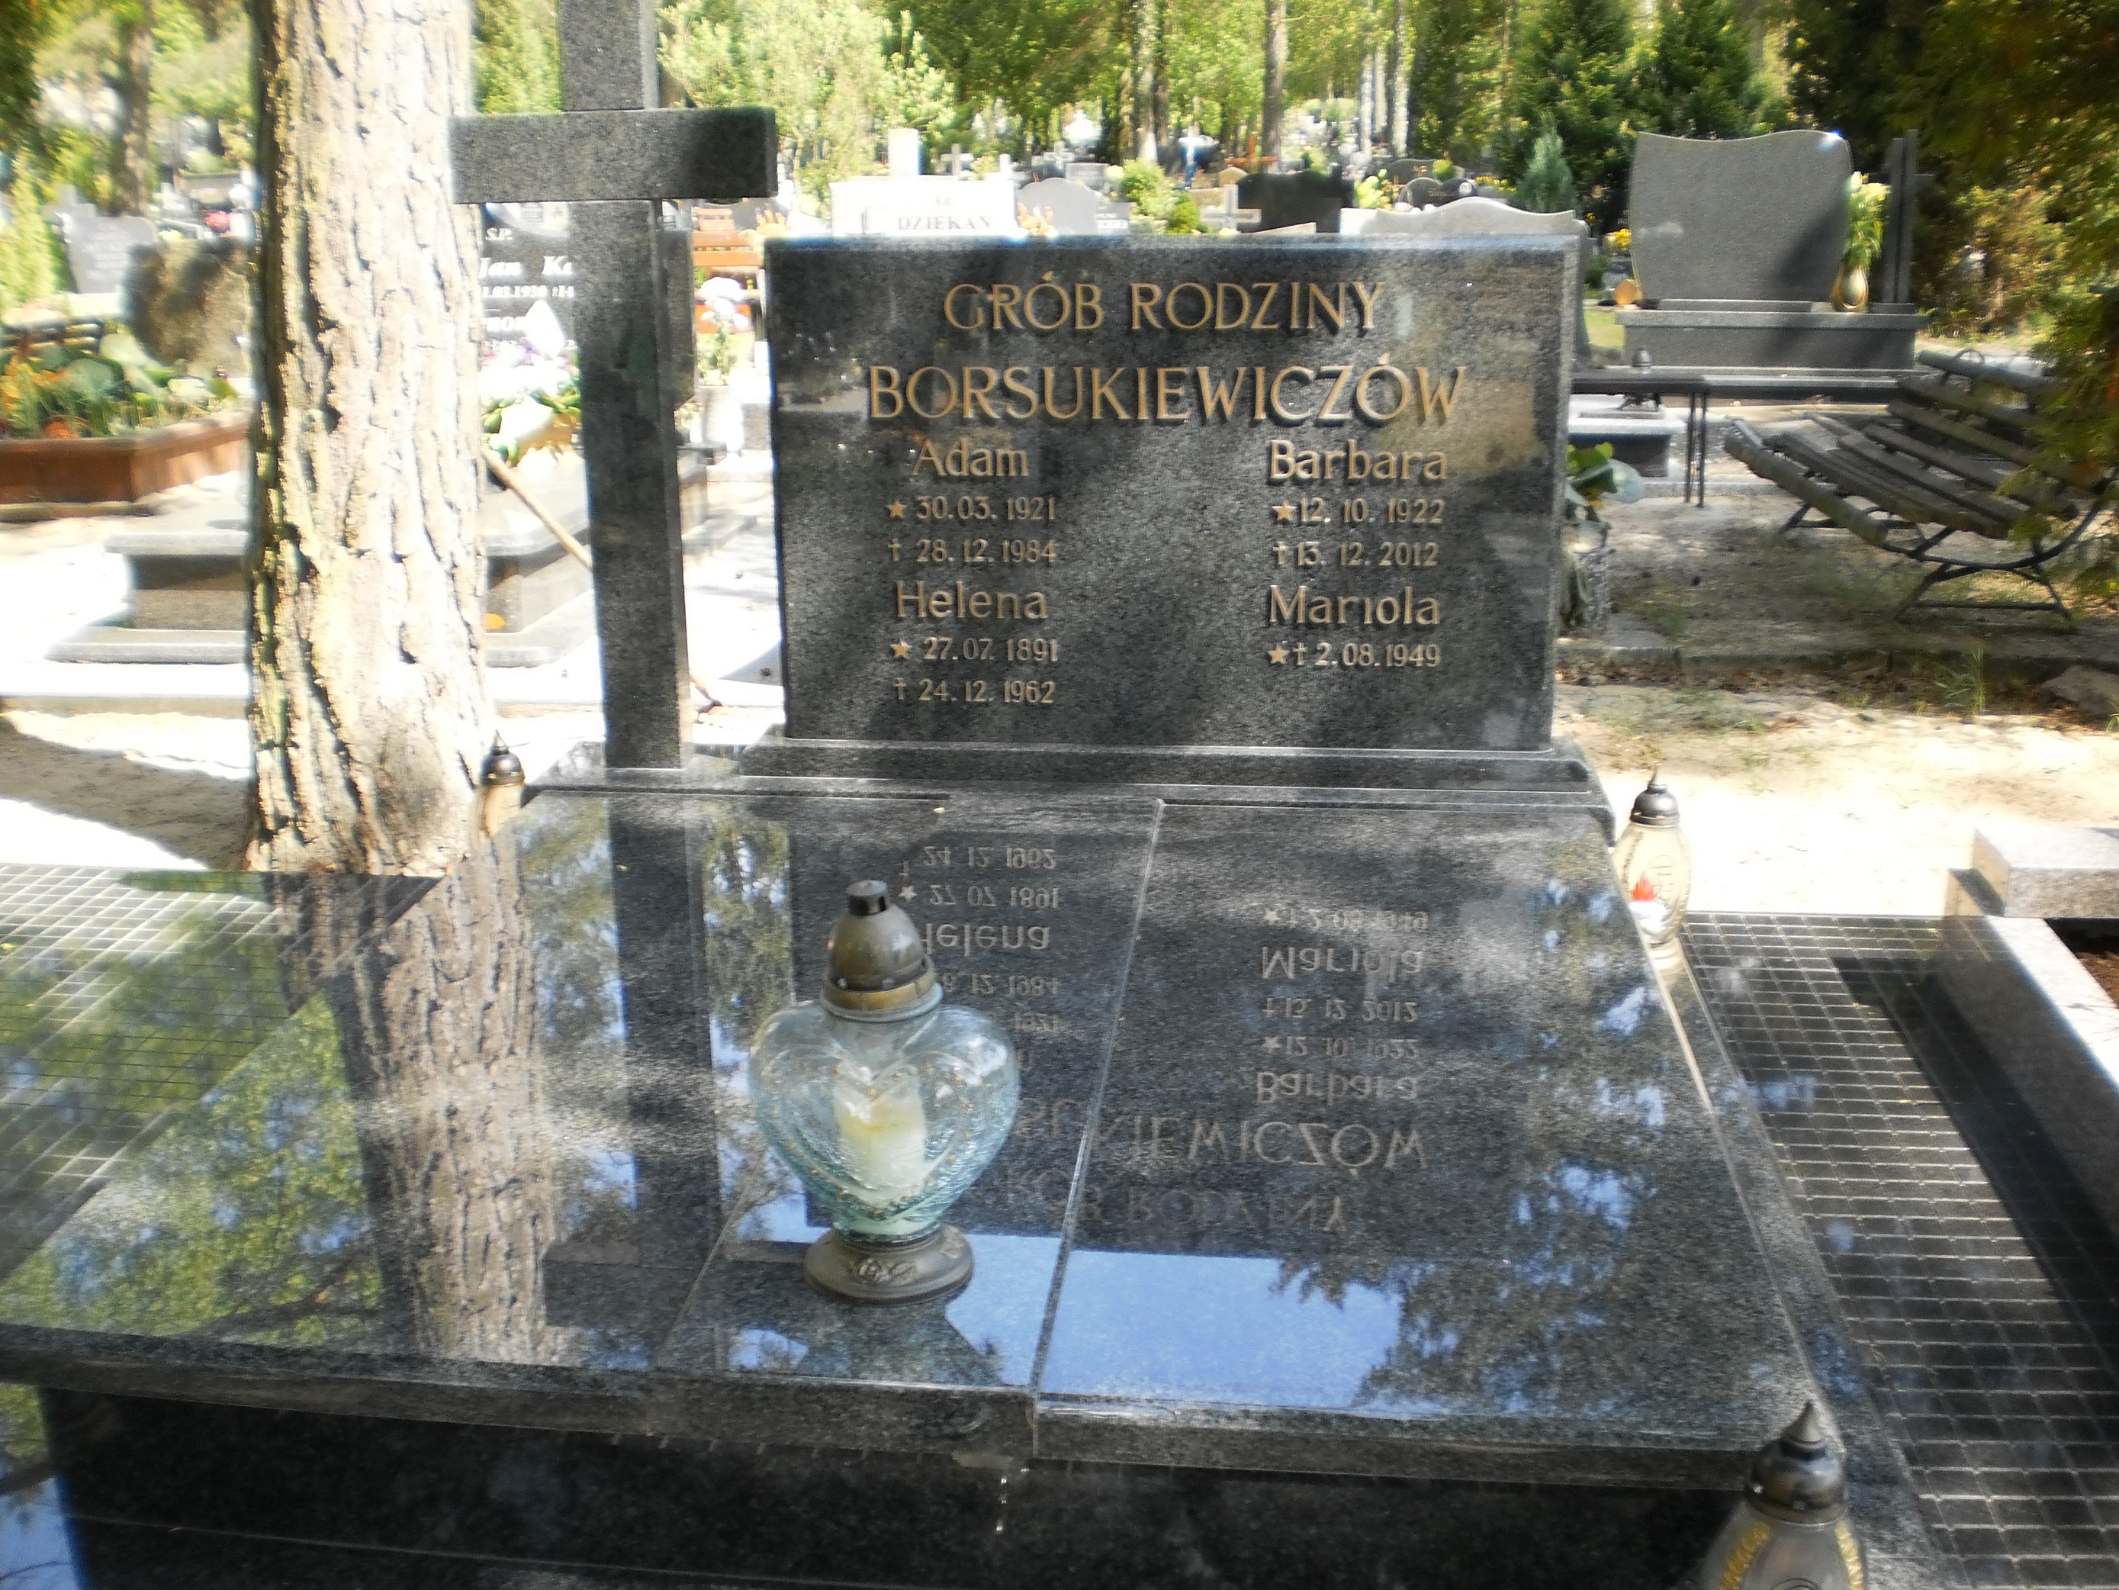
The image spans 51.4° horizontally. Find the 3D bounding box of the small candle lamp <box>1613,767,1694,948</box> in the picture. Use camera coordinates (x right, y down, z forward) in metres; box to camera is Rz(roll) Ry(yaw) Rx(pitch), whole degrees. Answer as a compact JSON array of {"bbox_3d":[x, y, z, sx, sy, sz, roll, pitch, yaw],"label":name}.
[{"bbox_3d":[0.856,0.099,3.181,0.114,0.266,0.114,1,18,6],"label":"small candle lamp"}]

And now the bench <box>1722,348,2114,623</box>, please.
[{"bbox_3d":[2.859,-1.091,7.471,0.707,0.683,1.758,0,17,1],"label":"bench"}]

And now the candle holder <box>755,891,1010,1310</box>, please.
[{"bbox_3d":[-0.155,0.248,1.938,0.240,0.367,0.155,1,18,6],"label":"candle holder"}]

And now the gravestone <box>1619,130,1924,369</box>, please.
[{"bbox_3d":[3.430,-2.630,10.649,1.431,1.091,0.380,1,18,6],"label":"gravestone"}]

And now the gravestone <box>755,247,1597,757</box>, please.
[{"bbox_3d":[0.158,-0.445,3.293,1.170,0.740,0.100,1,18,6],"label":"gravestone"}]

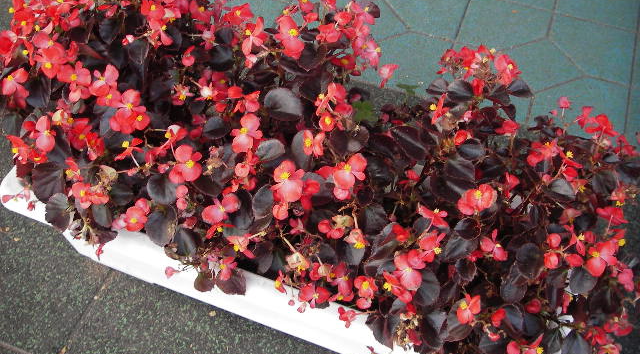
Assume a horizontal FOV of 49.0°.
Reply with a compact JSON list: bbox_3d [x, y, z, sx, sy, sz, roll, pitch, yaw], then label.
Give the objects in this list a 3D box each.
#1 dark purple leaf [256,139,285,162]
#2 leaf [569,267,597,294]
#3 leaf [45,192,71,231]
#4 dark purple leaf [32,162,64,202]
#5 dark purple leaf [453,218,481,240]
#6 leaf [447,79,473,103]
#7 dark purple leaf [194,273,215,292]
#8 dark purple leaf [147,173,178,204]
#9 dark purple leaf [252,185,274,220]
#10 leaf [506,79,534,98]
[{"bbox_3d":[-0.069,-0.037,0.979,0.041,0.012,0.033,-23,66,-14],"label":"dark purple leaf"},{"bbox_3d":[0.373,0.145,0.998,0.036,0.012,0.042,-3,69,13],"label":"leaf"},{"bbox_3d":[-0.411,0.056,1.100,0.037,0.012,0.061,-10,85,-19],"label":"leaf"},{"bbox_3d":[-0.418,0.005,1.082,0.046,0.014,0.065,-4,79,-17],"label":"dark purple leaf"},{"bbox_3d":[0.195,0.068,0.929,0.036,0.016,0.031,-6,59,-2],"label":"dark purple leaf"},{"bbox_3d":[0.211,-0.130,1.065,0.041,0.016,0.039,22,63,15],"label":"leaf"},{"bbox_3d":[-0.163,0.148,0.989,0.026,0.010,0.026,11,73,-5],"label":"dark purple leaf"},{"bbox_3d":[-0.235,0.016,1.054,0.046,0.014,0.049,10,75,-6],"label":"dark purple leaf"},{"bbox_3d":[-0.079,0.036,0.983,0.037,0.013,0.046,3,72,24],"label":"dark purple leaf"},{"bbox_3d":[0.285,-0.126,1.002,0.043,0.012,0.036,23,49,16],"label":"leaf"}]

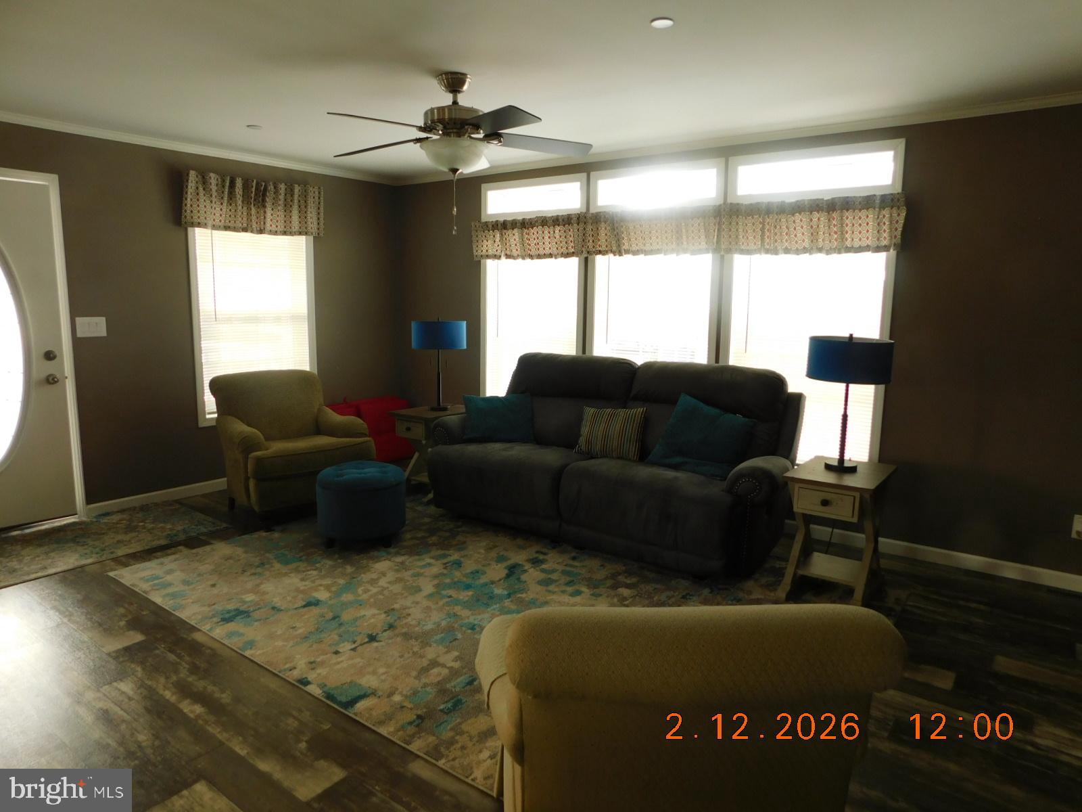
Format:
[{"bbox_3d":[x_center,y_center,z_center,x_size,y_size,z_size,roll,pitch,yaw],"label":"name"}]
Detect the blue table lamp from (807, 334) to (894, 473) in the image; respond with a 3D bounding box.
[{"bbox_3d":[1.499,-0.020,3.533,0.405,0.670,0.405,7,11,37],"label":"blue table lamp"}]

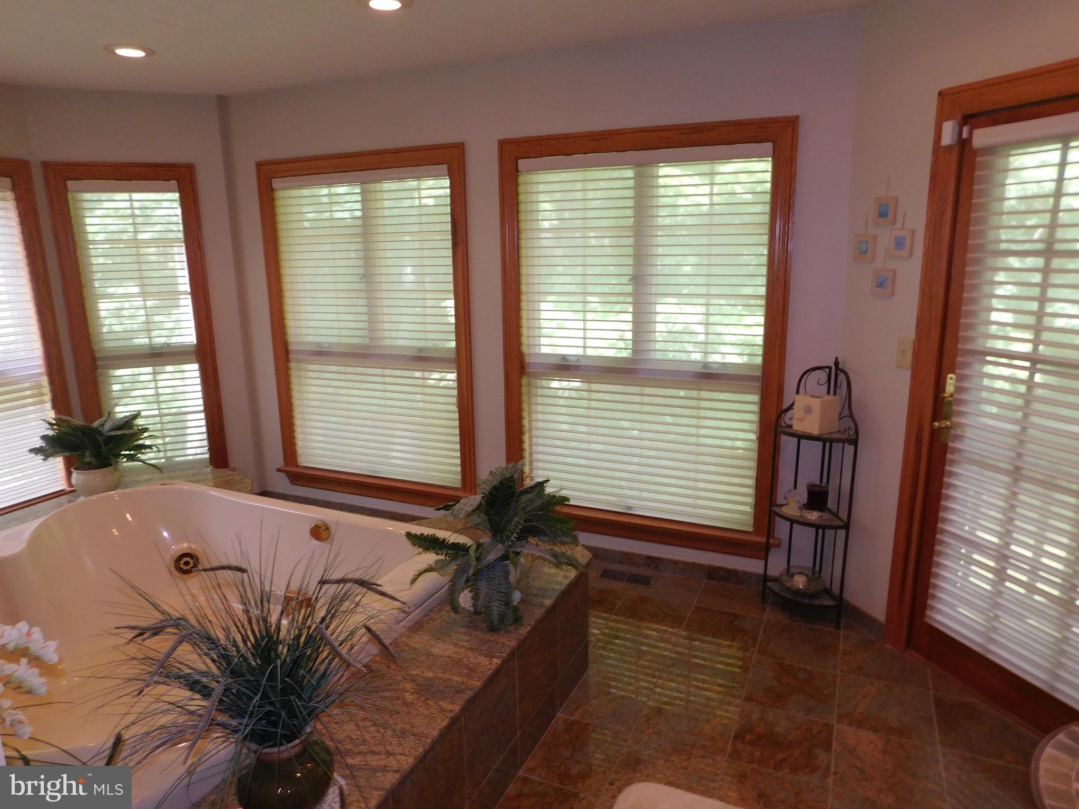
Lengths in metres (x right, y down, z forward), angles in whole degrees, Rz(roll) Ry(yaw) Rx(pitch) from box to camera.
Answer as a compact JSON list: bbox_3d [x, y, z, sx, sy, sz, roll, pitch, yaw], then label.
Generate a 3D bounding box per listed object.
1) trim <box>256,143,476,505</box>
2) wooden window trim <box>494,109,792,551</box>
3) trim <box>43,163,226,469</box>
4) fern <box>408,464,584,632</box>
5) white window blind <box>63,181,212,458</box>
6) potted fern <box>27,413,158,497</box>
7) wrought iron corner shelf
[{"bbox_3d":[-0.976,-0.380,3.952,1.392,1.899,0.101,5,14,24],"label":"trim"},{"bbox_3d":[0.437,-0.273,3.343,1.382,1.899,0.121,5,14,24],"label":"wooden window trim"},{"bbox_3d":[-2.294,-0.424,4.151,0.774,1.859,0.090,-5,13,-18],"label":"trim"},{"bbox_3d":[-0.160,0.425,2.307,0.553,0.412,0.523,-2,13,-4],"label":"fern"},{"bbox_3d":[-2.296,-0.421,4.183,0.543,1.688,0.060,-5,13,-18],"label":"white window blind"},{"bbox_3d":[-2.071,0.231,3.342,0.583,0.412,0.543,-9,15,-32],"label":"potted fern"},{"bbox_3d":[1.146,0.370,3.021,0.251,1.111,0.352,-13,17,-42],"label":"wrought iron corner shelf"}]

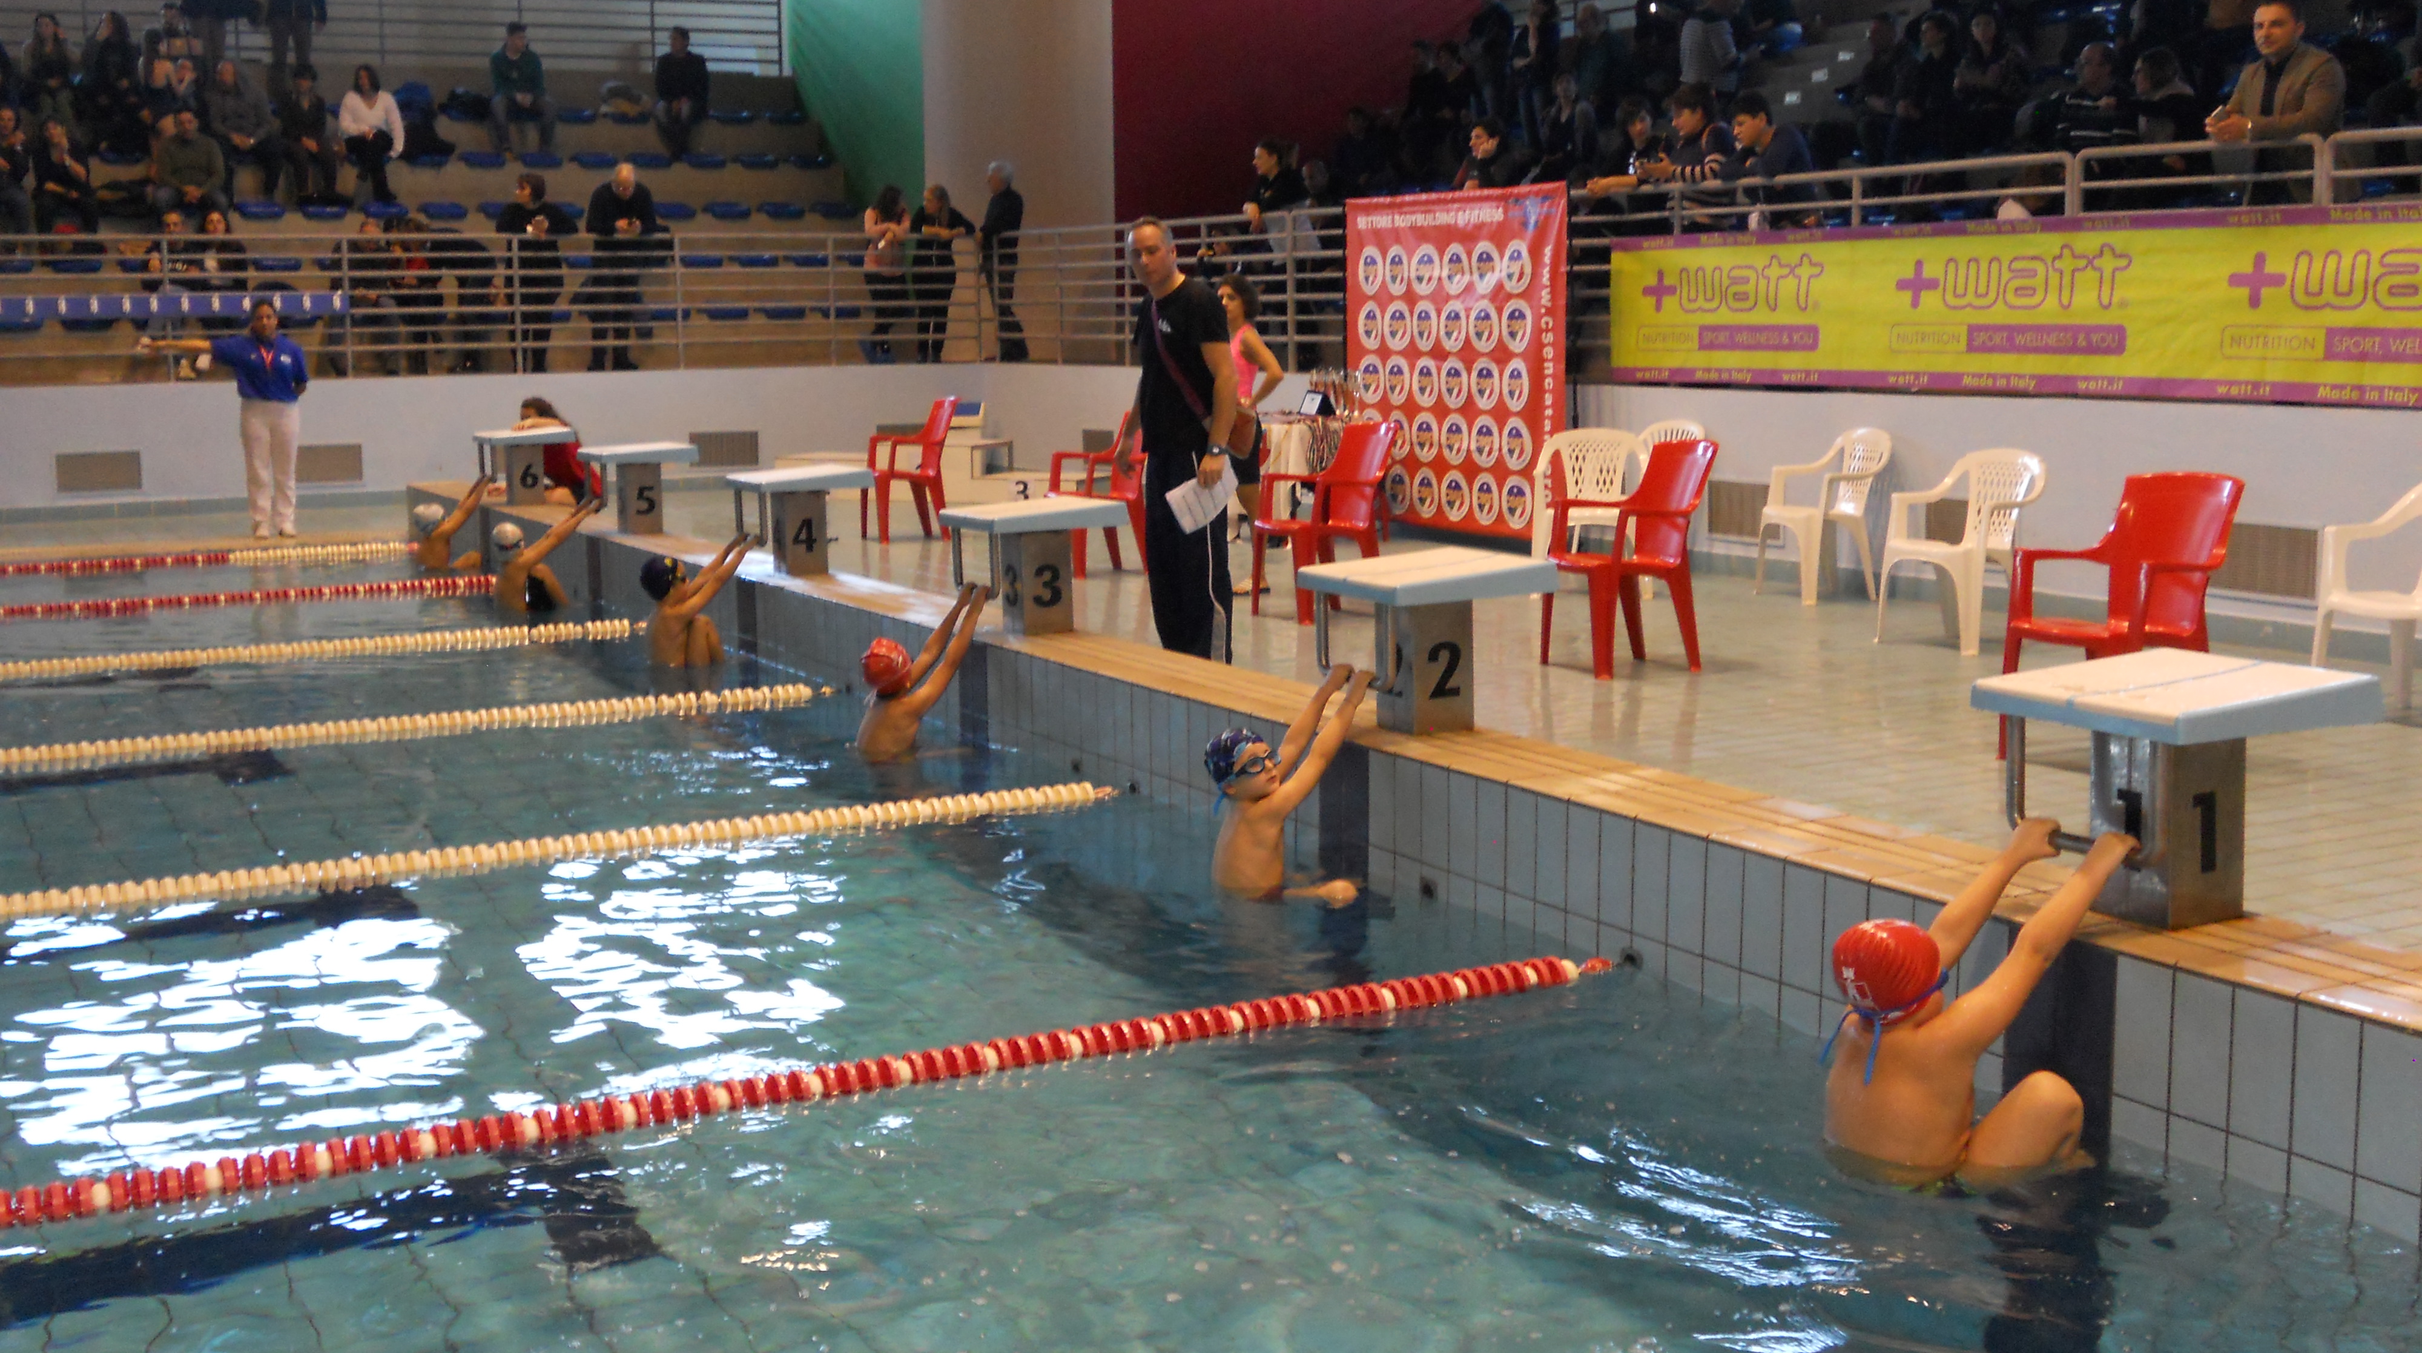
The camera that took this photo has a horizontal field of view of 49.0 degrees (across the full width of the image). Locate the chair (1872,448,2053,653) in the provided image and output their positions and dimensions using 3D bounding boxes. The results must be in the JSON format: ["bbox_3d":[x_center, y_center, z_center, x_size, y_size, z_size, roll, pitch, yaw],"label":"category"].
[{"bbox_3d":[3.124,-0.526,10.964,0.550,0.815,0.570,-4,8,-20],"label":"chair"}]

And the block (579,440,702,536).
[{"bbox_3d":[-2.929,-0.959,13.641,0.498,0.446,0.497,-5,9,-27],"label":"block"}]

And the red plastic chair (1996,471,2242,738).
[{"bbox_3d":[2.797,-0.165,8.177,0.570,0.880,0.560,-5,9,-28],"label":"red plastic chair"}]

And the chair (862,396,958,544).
[{"bbox_3d":[-1.882,-1.292,16.693,0.570,0.880,0.560,-4,9,-23],"label":"chair"}]

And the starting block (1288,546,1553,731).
[{"bbox_3d":[0.570,-0.082,7.030,0.498,0.446,0.497,-5,9,-27],"label":"starting block"}]

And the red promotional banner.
[{"bbox_3d":[1.404,-1.839,15.570,0.050,1.940,2.360,-5,9,-27],"label":"red promotional banner"}]

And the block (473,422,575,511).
[{"bbox_3d":[-4.070,-1.245,15.798,0.498,0.446,0.497,-5,9,-27],"label":"block"}]

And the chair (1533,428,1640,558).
[{"bbox_3d":[1.900,-0.805,13.099,0.575,0.810,0.530,1,8,14],"label":"chair"}]

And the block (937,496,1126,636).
[{"bbox_3d":[-0.614,-0.379,9.267,0.498,0.446,0.497,-5,9,-27],"label":"block"}]

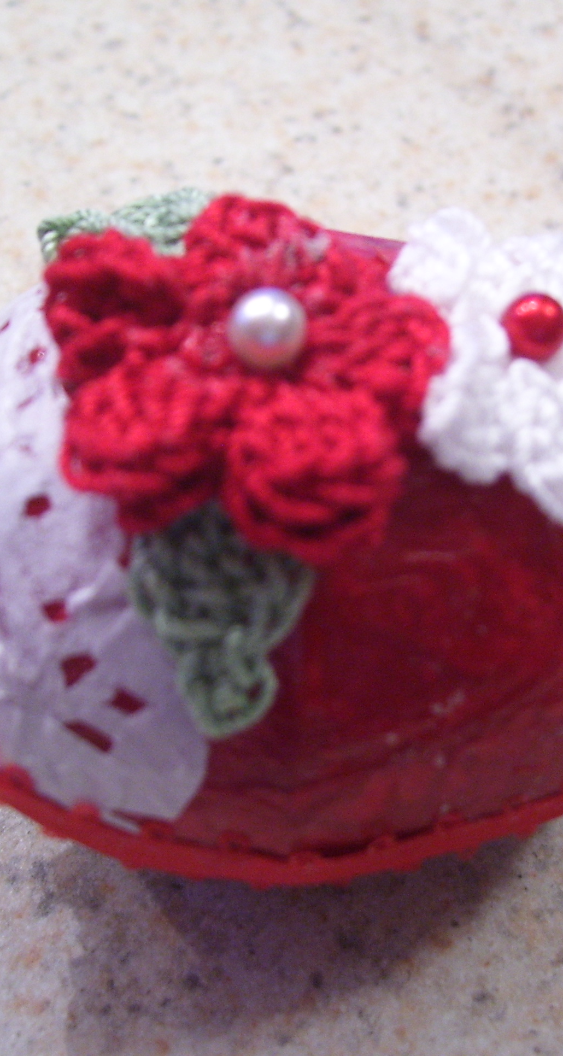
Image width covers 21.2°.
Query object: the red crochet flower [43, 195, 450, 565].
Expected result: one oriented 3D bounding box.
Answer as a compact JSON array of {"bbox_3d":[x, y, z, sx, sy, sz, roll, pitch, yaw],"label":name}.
[{"bbox_3d":[-0.003,-0.013,0.124,0.035,0.013,0.035,0,62,5],"label":"red crochet flower"}]

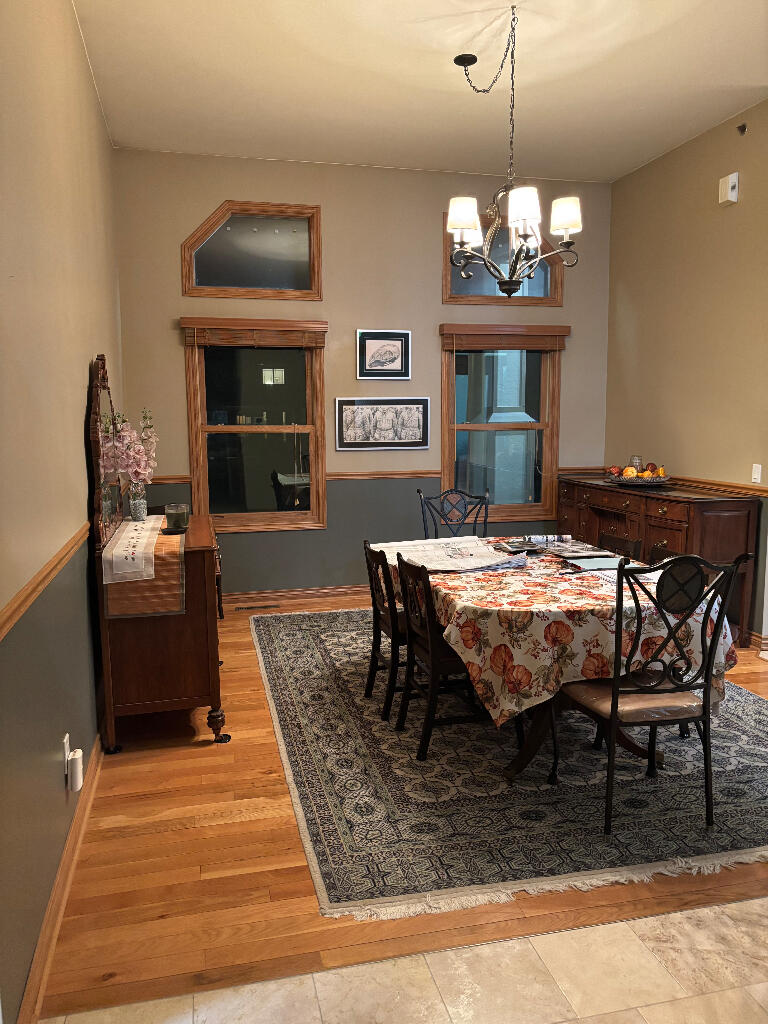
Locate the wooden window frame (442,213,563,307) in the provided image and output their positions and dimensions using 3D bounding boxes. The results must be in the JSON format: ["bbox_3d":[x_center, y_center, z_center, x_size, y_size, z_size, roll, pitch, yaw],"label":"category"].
[{"bbox_3d":[0.957,-2.001,6.132,1.021,0.686,0.070,-2,8,-13],"label":"wooden window frame"}]

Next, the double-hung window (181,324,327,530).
[{"bbox_3d":[-0.953,-0.631,5.834,1.087,1.592,0.120,-2,8,-13],"label":"double-hung window"}]

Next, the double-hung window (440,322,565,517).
[{"bbox_3d":[0.968,-0.700,6.286,1.080,1.593,0.120,-2,8,-13],"label":"double-hung window"}]

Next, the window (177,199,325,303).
[{"bbox_3d":[-0.969,-1.945,5.717,1.034,0.697,0.060,-2,8,-13],"label":"window"}]

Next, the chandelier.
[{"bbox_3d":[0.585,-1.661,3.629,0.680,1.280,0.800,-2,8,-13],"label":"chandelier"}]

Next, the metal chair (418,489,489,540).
[{"bbox_3d":[0.481,0.331,4.891,0.490,1.015,0.530,-1,8,-5],"label":"metal chair"}]

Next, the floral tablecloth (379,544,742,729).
[{"bbox_3d":[0.693,0.467,3.664,1.240,0.445,1.640,-2,8,-13],"label":"floral tablecloth"}]

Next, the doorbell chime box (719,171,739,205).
[{"bbox_3d":[2.269,-2.126,5.076,0.050,0.190,0.132,-2,7,-14],"label":"doorbell chime box"}]

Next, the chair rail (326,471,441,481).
[{"bbox_3d":[0.011,-0.290,6.175,0.950,0.058,0.025,-2,8,-13],"label":"chair rail"}]

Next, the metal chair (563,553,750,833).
[{"bbox_3d":[0.953,0.609,2.822,0.490,1.015,0.530,-2,8,-10],"label":"metal chair"}]

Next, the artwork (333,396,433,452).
[{"bbox_3d":[0.004,-0.695,6.119,0.766,0.418,0.025,-2,8,-13],"label":"artwork"}]

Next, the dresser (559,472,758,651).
[{"bbox_3d":[1.878,0.277,5.563,0.490,0.945,1.780,-2,8,-13],"label":"dresser"}]

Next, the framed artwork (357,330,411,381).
[{"bbox_3d":[0.006,-1.218,5.987,0.432,0.379,0.025,-2,8,-13],"label":"framed artwork"}]

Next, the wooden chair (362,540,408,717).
[{"bbox_3d":[0.155,0.569,3.865,0.500,0.830,0.430,-2,8,-13],"label":"wooden chair"}]

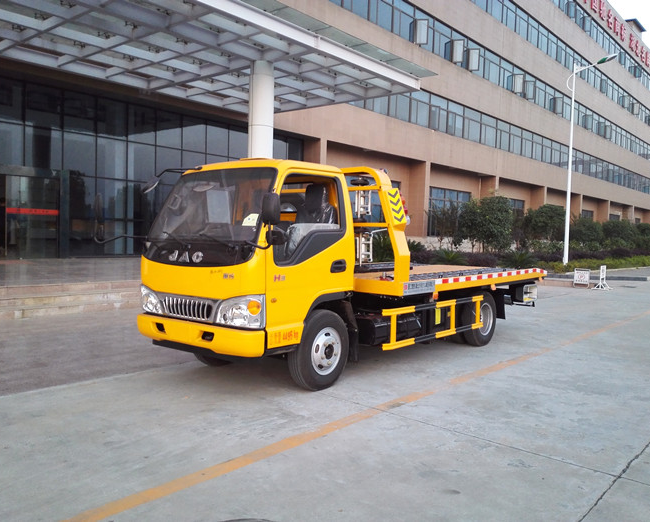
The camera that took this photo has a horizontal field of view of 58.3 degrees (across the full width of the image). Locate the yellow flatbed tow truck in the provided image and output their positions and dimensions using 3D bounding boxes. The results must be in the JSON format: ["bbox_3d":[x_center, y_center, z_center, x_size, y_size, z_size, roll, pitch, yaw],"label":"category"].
[{"bbox_3d":[0.708,0.036,7.581,2.200,2.220,6.280,4,4,38],"label":"yellow flatbed tow truck"}]

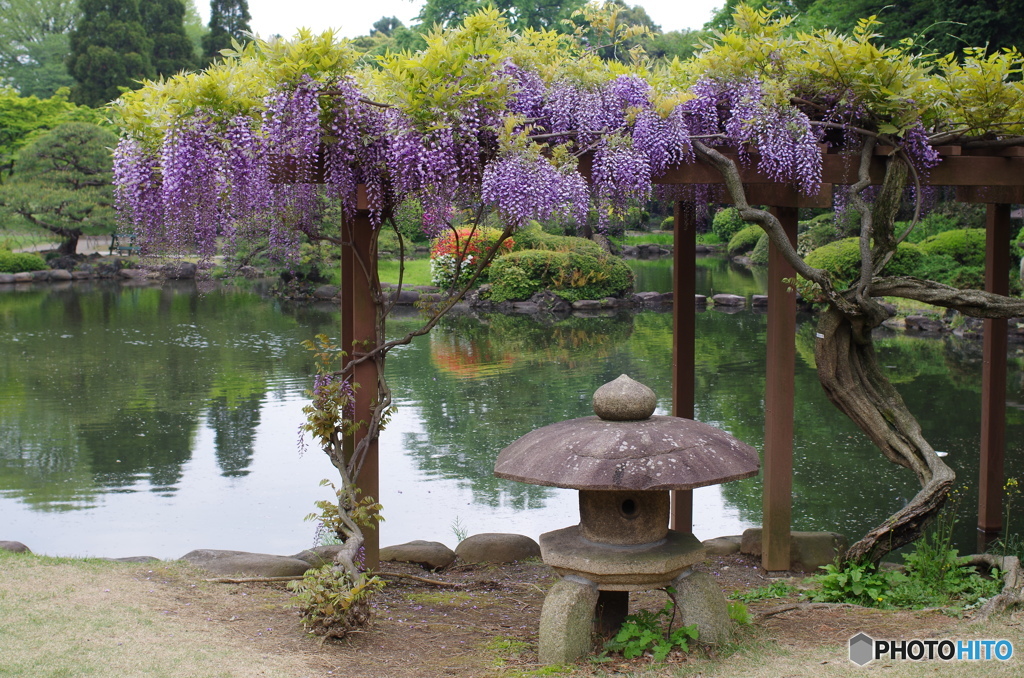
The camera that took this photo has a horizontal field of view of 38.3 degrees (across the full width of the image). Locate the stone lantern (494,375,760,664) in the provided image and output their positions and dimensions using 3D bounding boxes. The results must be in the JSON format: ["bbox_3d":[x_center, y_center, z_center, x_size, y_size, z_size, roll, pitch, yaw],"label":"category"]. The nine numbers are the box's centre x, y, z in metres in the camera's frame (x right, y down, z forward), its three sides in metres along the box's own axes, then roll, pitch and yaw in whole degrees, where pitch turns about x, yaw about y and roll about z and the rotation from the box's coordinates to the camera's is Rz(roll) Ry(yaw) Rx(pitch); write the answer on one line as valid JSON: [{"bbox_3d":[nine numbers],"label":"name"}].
[{"bbox_3d":[0.456,0.683,5.863,1.048,1.083,1.048,0,5,-2],"label":"stone lantern"}]

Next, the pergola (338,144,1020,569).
[{"bbox_3d":[1.166,0.048,8.030,4.399,2.155,2.541,0,5,-7],"label":"pergola"}]

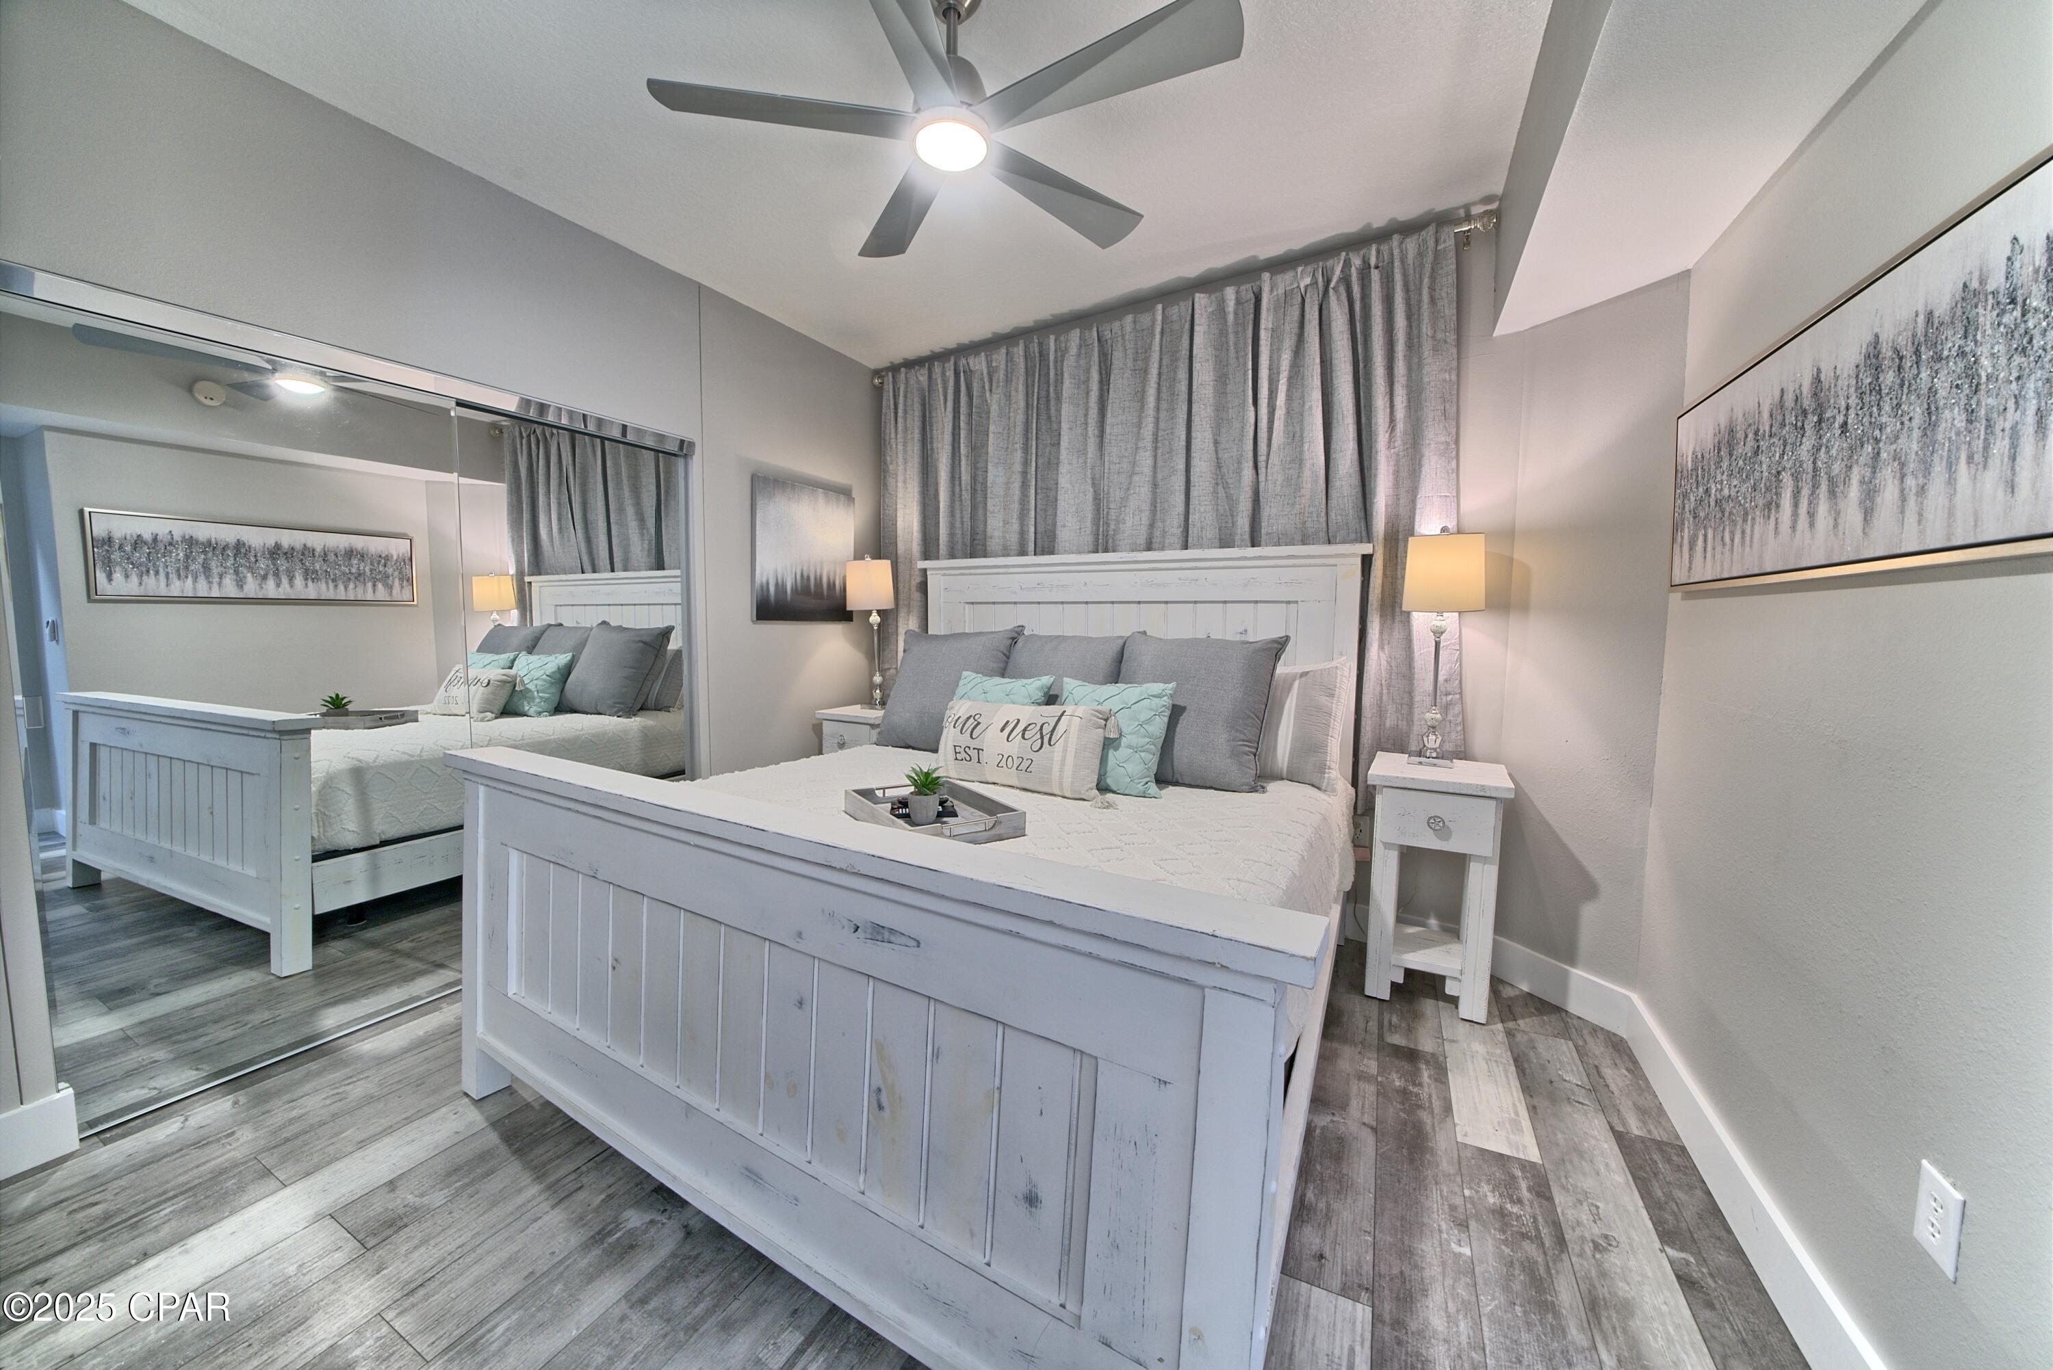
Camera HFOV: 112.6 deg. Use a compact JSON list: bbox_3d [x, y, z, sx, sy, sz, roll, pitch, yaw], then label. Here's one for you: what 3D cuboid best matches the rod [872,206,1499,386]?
[{"bbox_3d":[0.424,-1.694,3.159,2.870,0.060,0.080,1,4,28],"label":"rod"}]

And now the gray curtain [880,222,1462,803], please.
[{"bbox_3d":[0.393,-0.639,3.258,2.800,2.140,0.120,4,5,28],"label":"gray curtain"}]

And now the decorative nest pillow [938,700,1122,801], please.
[{"bbox_3d":[-0.025,0.211,2.357,0.610,0.300,0.140,4,-19,28],"label":"decorative nest pillow"}]

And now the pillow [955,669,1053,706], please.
[{"bbox_3d":[-0.116,0.140,2.583,0.420,0.400,0.140,4,-21,28],"label":"pillow"}]

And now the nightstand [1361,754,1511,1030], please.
[{"bbox_3d":[1.494,0.717,2.551,0.430,0.820,0.450,4,5,28],"label":"nightstand"}]

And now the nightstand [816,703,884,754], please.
[{"bbox_3d":[-0.805,0.550,3.732,0.430,0.820,0.440,4,5,28],"label":"nightstand"}]

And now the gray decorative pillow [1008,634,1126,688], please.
[{"bbox_3d":[0.168,0.049,2.868,0.610,0.580,0.190,4,-20,28],"label":"gray decorative pillow"}]

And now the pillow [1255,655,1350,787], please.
[{"bbox_3d":[0.834,0.133,2.765,0.800,0.520,0.170,4,-7,28],"label":"pillow"}]

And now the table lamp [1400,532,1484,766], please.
[{"bbox_3d":[1.516,-0.128,2.528,0.260,0.870,0.260,4,5,28],"label":"table lamp"}]

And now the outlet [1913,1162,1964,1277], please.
[{"bbox_3d":[1.351,0.793,1.020,0.012,0.123,0.082,4,5,28],"label":"outlet"}]

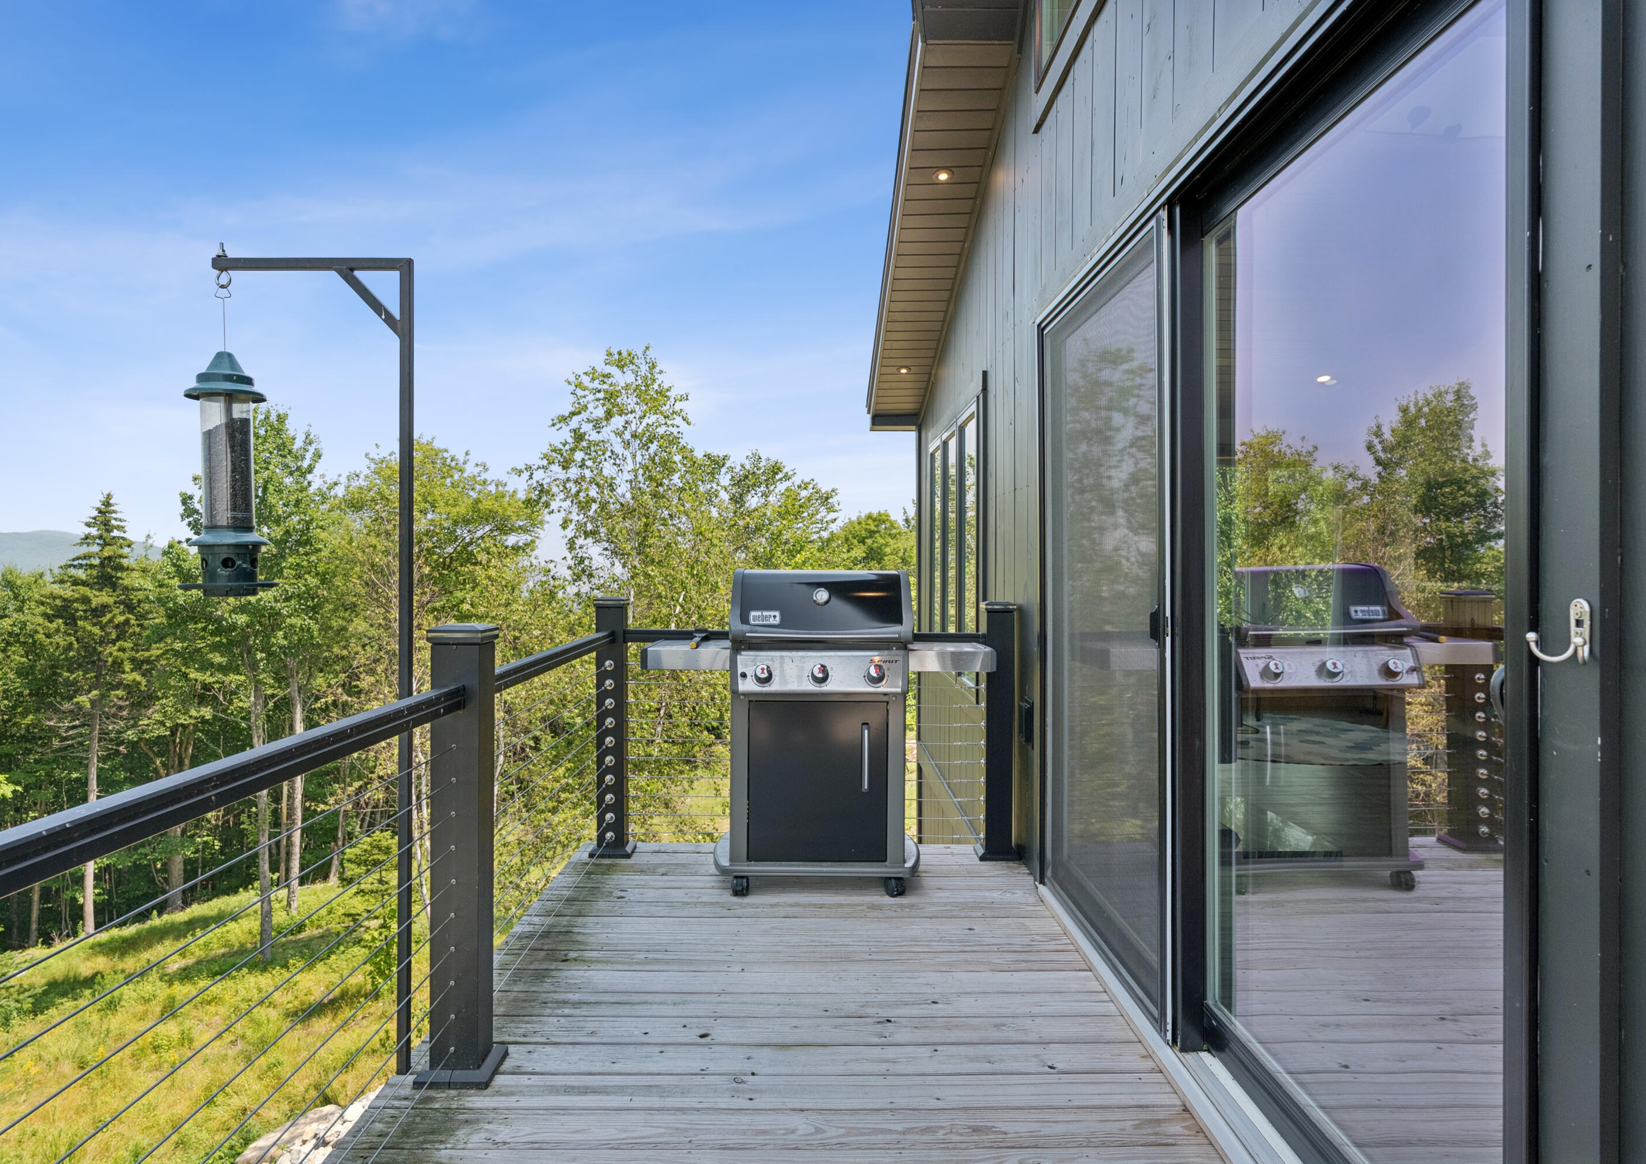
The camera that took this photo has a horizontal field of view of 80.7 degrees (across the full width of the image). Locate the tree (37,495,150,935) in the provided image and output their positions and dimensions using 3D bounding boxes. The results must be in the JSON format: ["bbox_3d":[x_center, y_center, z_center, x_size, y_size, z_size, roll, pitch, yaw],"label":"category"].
[{"bbox_3d":[-12.800,2.330,17.000,2.200,7.800,2.200,0,1,-1],"label":"tree"}]

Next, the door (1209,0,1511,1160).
[{"bbox_3d":[0.920,0.100,1.735,0.050,1.950,1.180,0,1,-1],"label":"door"}]

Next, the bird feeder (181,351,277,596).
[{"bbox_3d":[-1.391,-0.254,2.270,0.235,0.572,0.235,0,1,-1],"label":"bird feeder"}]

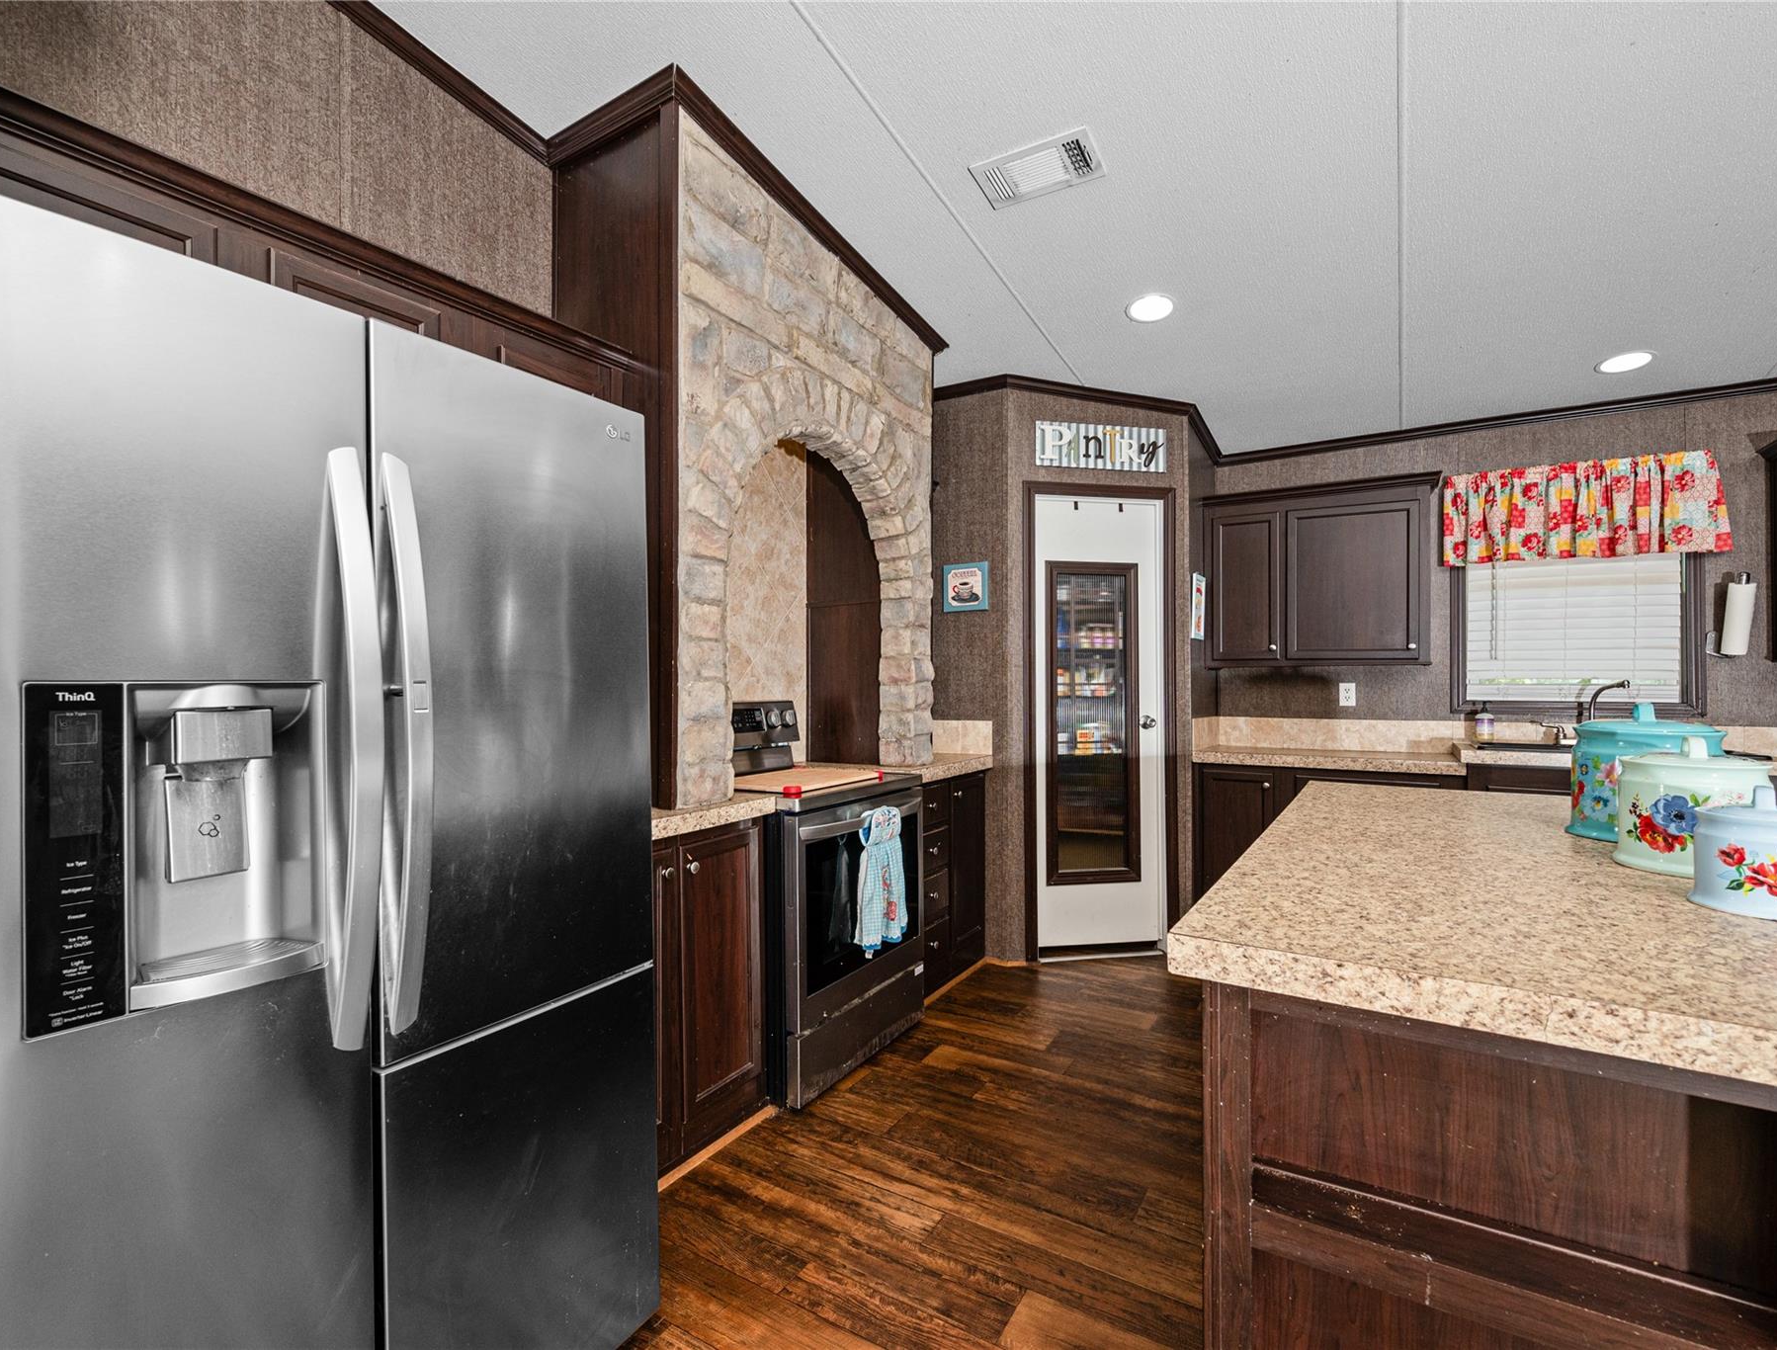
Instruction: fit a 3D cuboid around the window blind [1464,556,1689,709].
[{"bbox_3d":[2.968,-0.305,3.433,0.715,0.860,0.050,-1,-1,33],"label":"window blind"}]

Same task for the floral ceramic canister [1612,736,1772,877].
[{"bbox_3d":[1.458,0.228,1.428,0.214,0.229,0.214,-1,-1,33],"label":"floral ceramic canister"}]

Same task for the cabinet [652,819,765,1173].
[{"bbox_3d":[-0.803,0.862,2.229,0.618,0.897,0.689,0,0,33],"label":"cabinet"}]

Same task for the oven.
[{"bbox_3d":[-0.328,0.840,2.846,0.696,0.936,0.748,0,0,33],"label":"oven"}]

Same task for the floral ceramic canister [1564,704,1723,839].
[{"bbox_3d":[1.608,0.201,1.669,0.259,0.286,0.259,-1,-1,33],"label":"floral ceramic canister"}]

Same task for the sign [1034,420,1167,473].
[{"bbox_3d":[0.985,-1.049,3.617,0.635,0.200,0.025,0,0,-11],"label":"sign"}]

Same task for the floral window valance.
[{"bbox_3d":[2.939,-0.690,3.367,0.925,0.410,0.100,-1,-1,33],"label":"floral window valance"}]

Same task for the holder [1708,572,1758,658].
[{"bbox_3d":[3.322,-0.236,3.104,0.090,0.335,0.130,12,6,32],"label":"holder"}]

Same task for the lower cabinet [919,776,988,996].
[{"bbox_3d":[0.029,0.854,3.409,0.590,0.870,0.645,-1,-1,33],"label":"lower cabinet"}]

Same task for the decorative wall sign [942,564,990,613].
[{"bbox_3d":[0.361,-0.398,3.589,0.222,0.217,0.015,-1,-1,33],"label":"decorative wall sign"}]

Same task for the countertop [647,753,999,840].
[{"bbox_3d":[-0.391,0.388,2.844,0.650,0.048,2.171,0,0,33],"label":"countertop"}]

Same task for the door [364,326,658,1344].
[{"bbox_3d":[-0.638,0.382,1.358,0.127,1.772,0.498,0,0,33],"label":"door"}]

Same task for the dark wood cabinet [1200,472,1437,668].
[{"bbox_3d":[2.070,-0.461,3.815,0.936,0.845,0.364,0,0,33],"label":"dark wood cabinet"}]

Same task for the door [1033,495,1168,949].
[{"bbox_3d":[0.971,0.218,3.623,0.615,2.030,0.045,0,-1,-12],"label":"door"}]

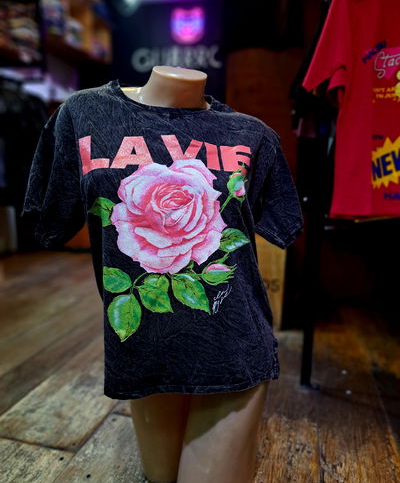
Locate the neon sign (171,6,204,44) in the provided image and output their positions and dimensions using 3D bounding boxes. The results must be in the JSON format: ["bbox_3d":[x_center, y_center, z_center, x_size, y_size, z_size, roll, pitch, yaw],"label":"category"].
[{"bbox_3d":[-0.112,-1.937,3.300,0.300,0.290,0.050,3,10,12],"label":"neon sign"}]

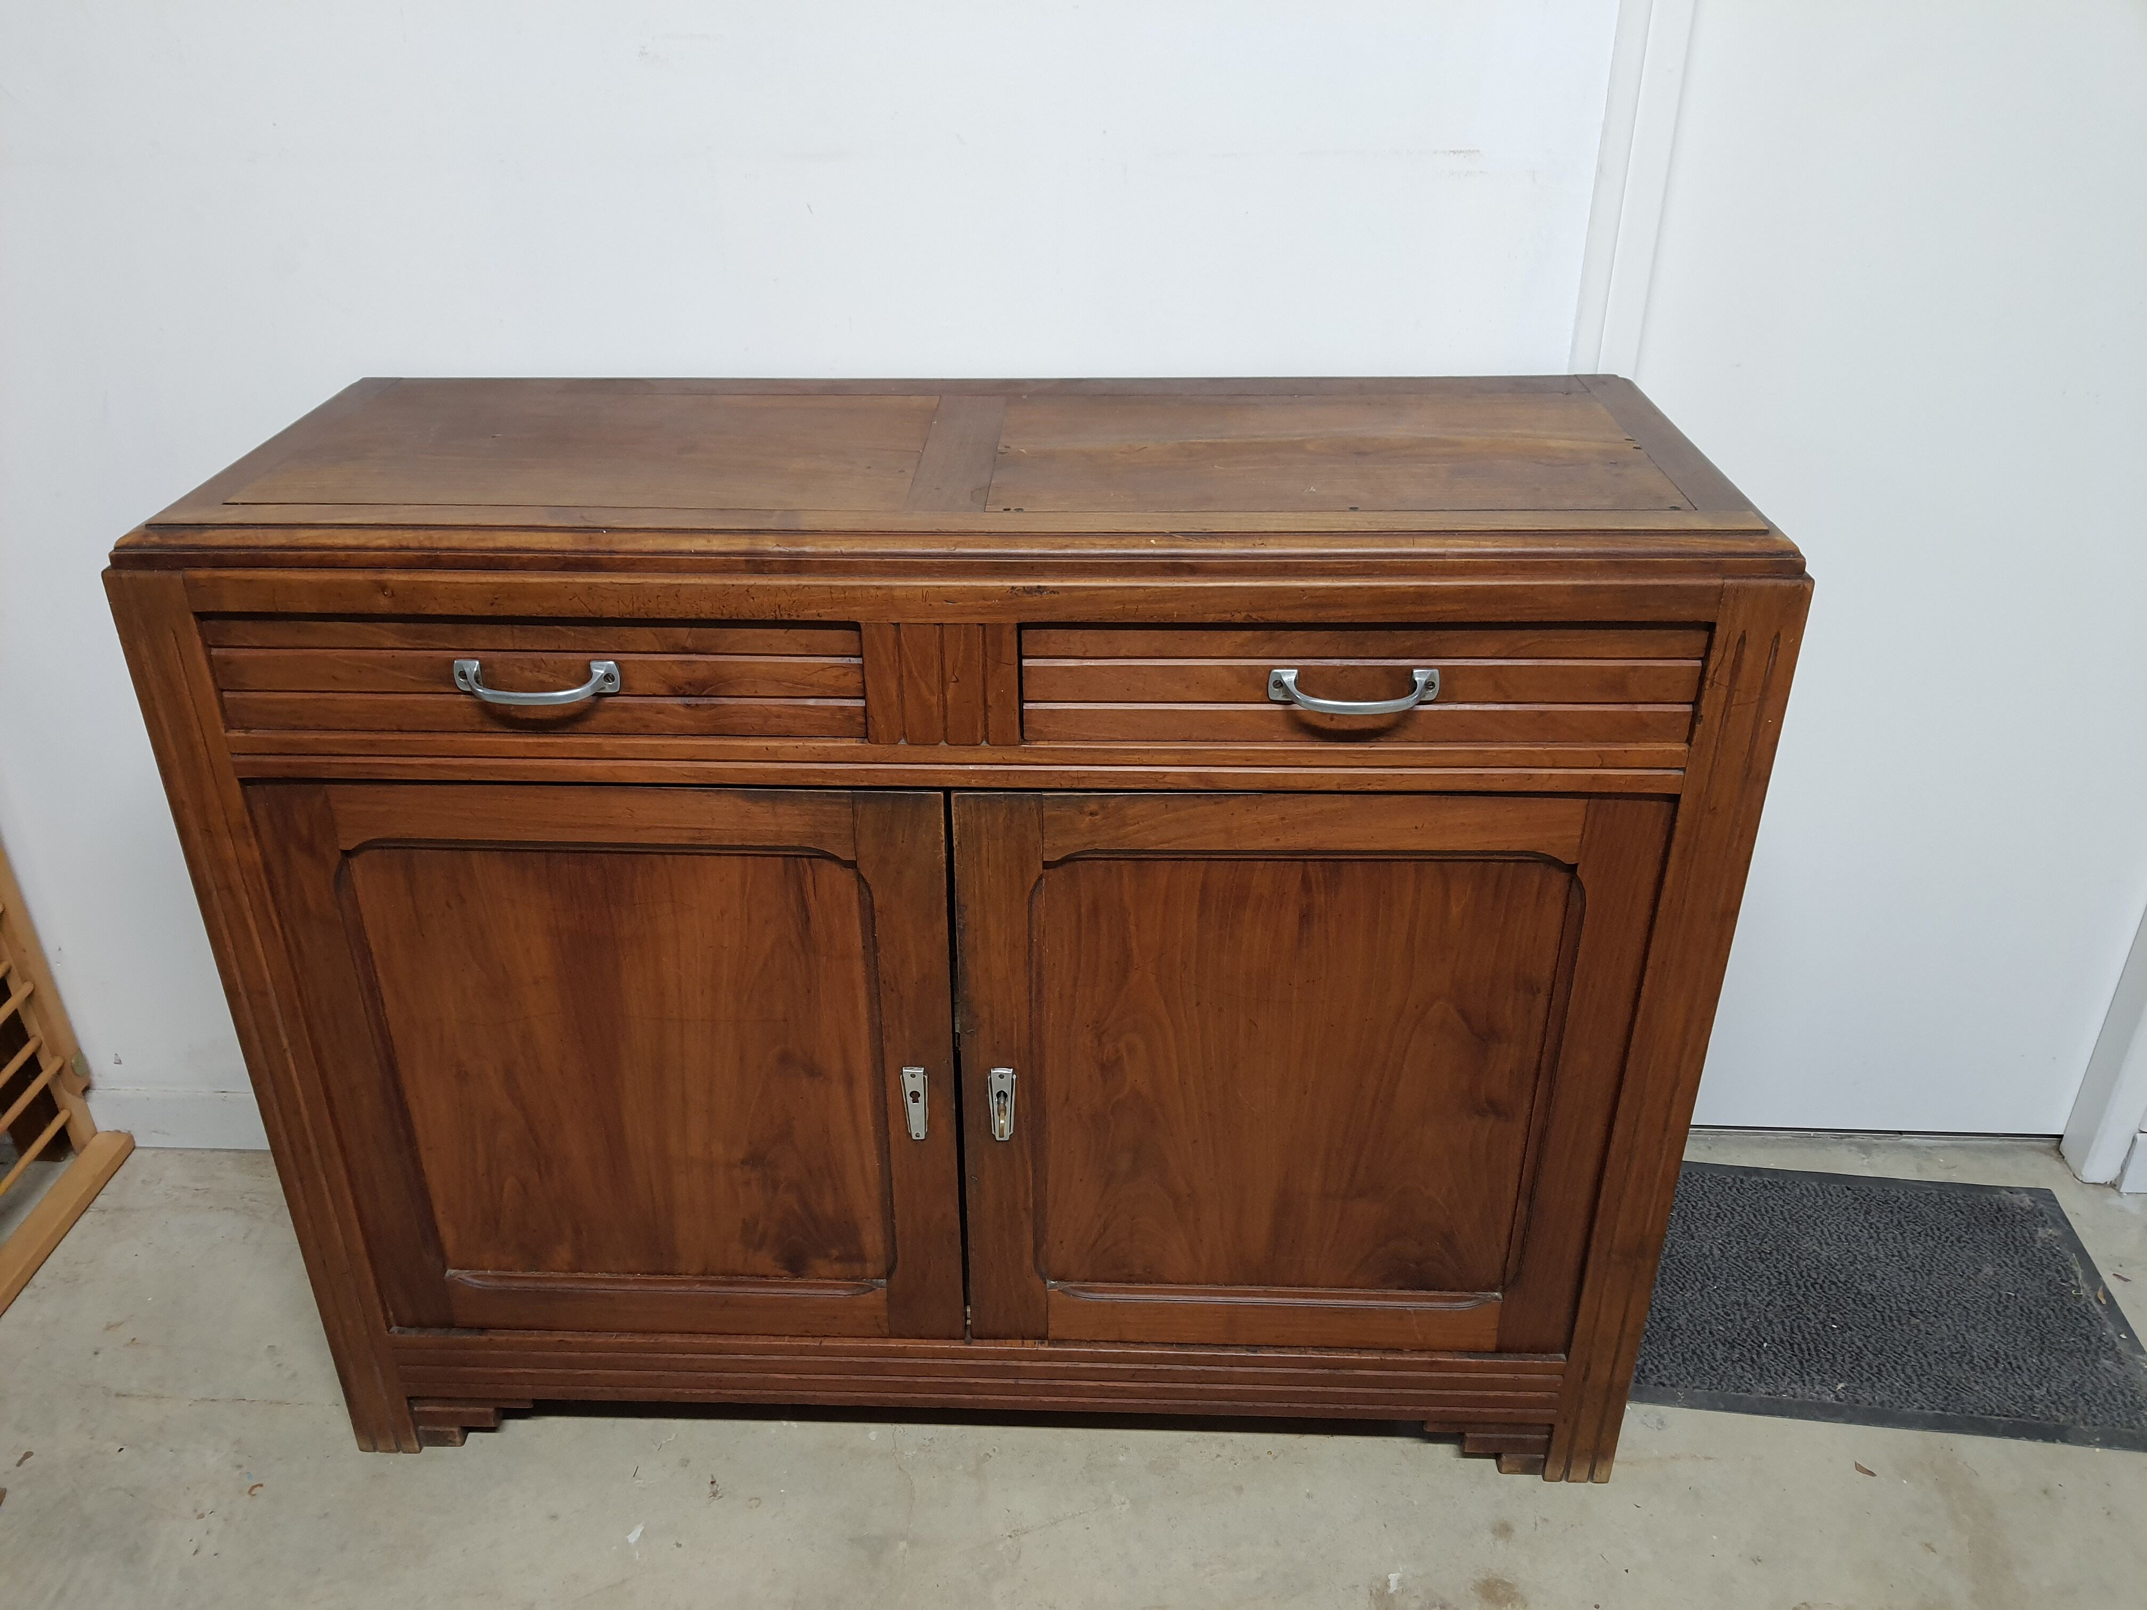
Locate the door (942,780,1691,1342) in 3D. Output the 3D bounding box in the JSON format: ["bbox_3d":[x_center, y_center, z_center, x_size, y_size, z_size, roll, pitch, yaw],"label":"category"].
[{"bbox_3d":[0.197,0.264,1.484,0.595,0.628,0.022,1,29,1],"label":"door"}]

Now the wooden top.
[{"bbox_3d":[-0.090,-0.303,1.438,1.285,0.030,0.486,1,29,1],"label":"wooden top"}]

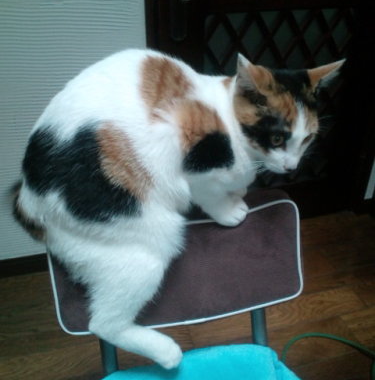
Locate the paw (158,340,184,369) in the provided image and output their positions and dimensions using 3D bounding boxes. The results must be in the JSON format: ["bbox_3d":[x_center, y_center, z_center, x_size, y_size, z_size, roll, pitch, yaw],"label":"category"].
[{"bbox_3d":[-0.023,0.227,0.555,0.038,0.028,0.032,18,34,9],"label":"paw"}]

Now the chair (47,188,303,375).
[{"bbox_3d":[0.031,0.440,0.599,0.400,0.720,0.460,-6,31,-11],"label":"chair"}]

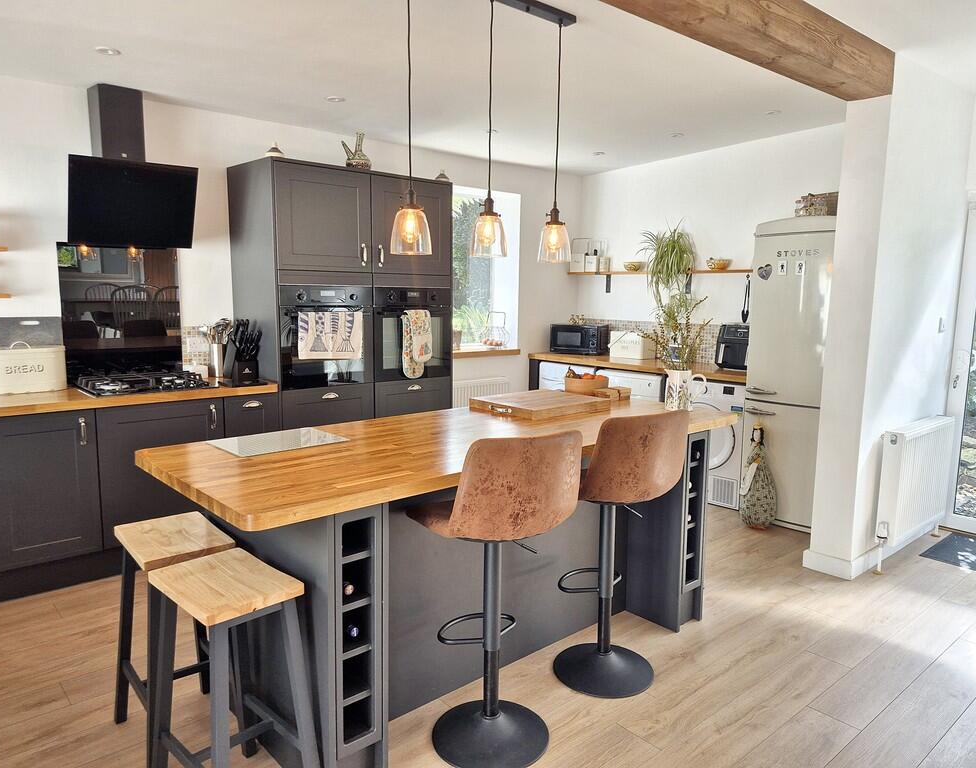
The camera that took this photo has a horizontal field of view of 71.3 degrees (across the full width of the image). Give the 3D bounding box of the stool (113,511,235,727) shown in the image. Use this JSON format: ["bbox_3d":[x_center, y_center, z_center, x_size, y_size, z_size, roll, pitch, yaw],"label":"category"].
[{"bbox_3d":[-0.984,0.791,2.165,0.322,0.650,0.395,-6,10,-42],"label":"stool"}]

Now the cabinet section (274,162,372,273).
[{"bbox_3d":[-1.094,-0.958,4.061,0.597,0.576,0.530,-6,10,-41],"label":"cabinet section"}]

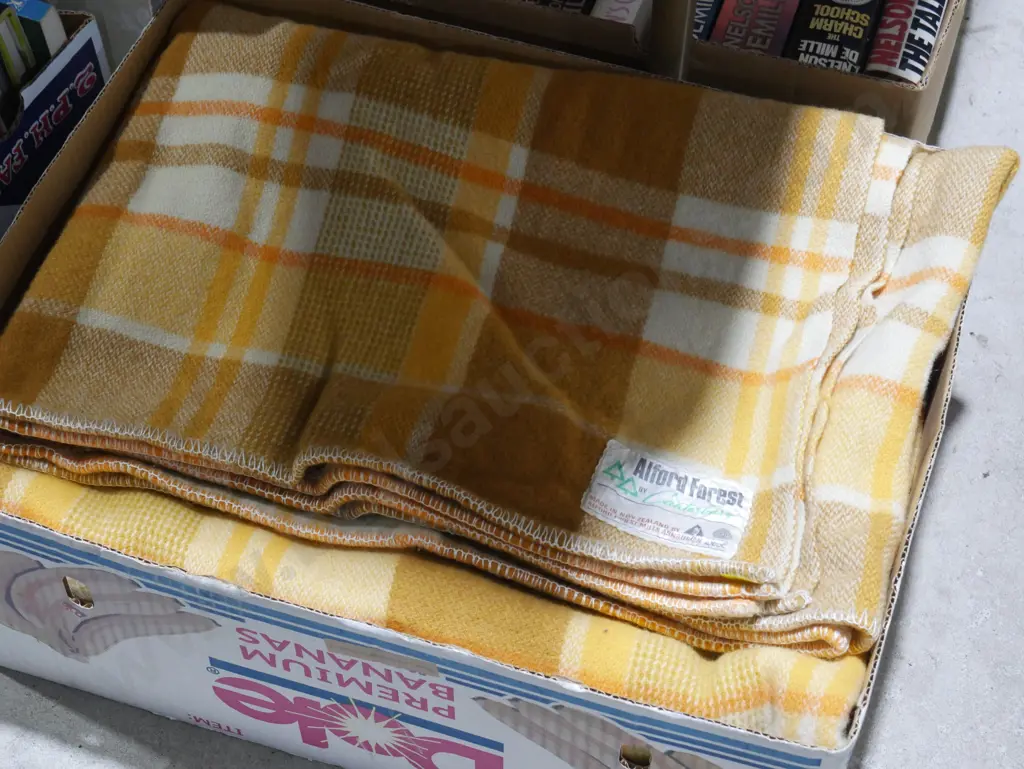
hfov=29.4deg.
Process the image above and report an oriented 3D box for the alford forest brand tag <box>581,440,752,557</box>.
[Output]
[{"bbox_3d":[0.077,0.056,0.958,0.076,0.004,0.040,18,62,13],"label":"alford forest brand tag"}]

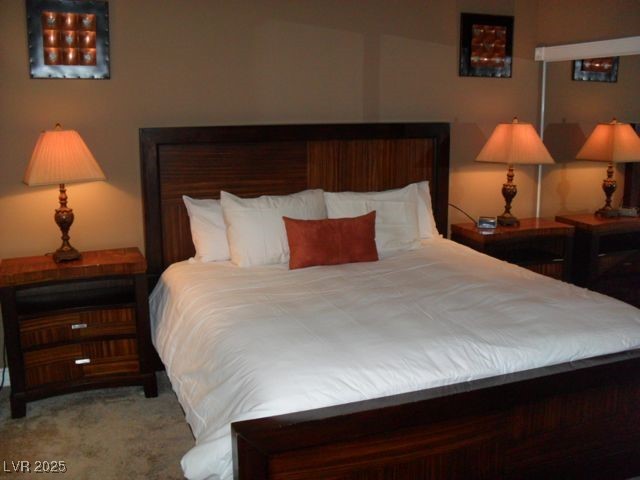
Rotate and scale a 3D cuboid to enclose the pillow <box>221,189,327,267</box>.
[{"bbox_3d":[-0.249,-0.066,3.748,0.615,0.440,0.170,-5,-8,-20],"label":"pillow"}]

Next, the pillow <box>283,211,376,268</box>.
[{"bbox_3d":[0.078,-0.001,3.702,0.540,0.280,0.120,-5,-10,-20],"label":"pillow"}]

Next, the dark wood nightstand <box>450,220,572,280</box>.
[{"bbox_3d":[1.309,0.277,4.481,0.720,0.750,0.400,-5,12,-20],"label":"dark wood nightstand"}]

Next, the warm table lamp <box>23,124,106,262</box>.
[{"bbox_3d":[-1.367,-0.250,3.498,0.385,0.738,0.365,-5,12,-20],"label":"warm table lamp"}]

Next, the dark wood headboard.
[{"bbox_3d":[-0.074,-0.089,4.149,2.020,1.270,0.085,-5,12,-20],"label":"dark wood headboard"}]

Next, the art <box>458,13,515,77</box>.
[{"bbox_3d":[1.140,-1.313,4.429,0.420,0.420,0.040,-5,12,-20],"label":"art"}]

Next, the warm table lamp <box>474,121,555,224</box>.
[{"bbox_3d":[1.309,-0.455,4.386,0.380,0.724,0.365,-5,12,-20],"label":"warm table lamp"}]

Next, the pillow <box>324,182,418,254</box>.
[{"bbox_3d":[0.317,-0.116,4.012,0.630,0.430,0.160,-6,-8,-23],"label":"pillow"}]

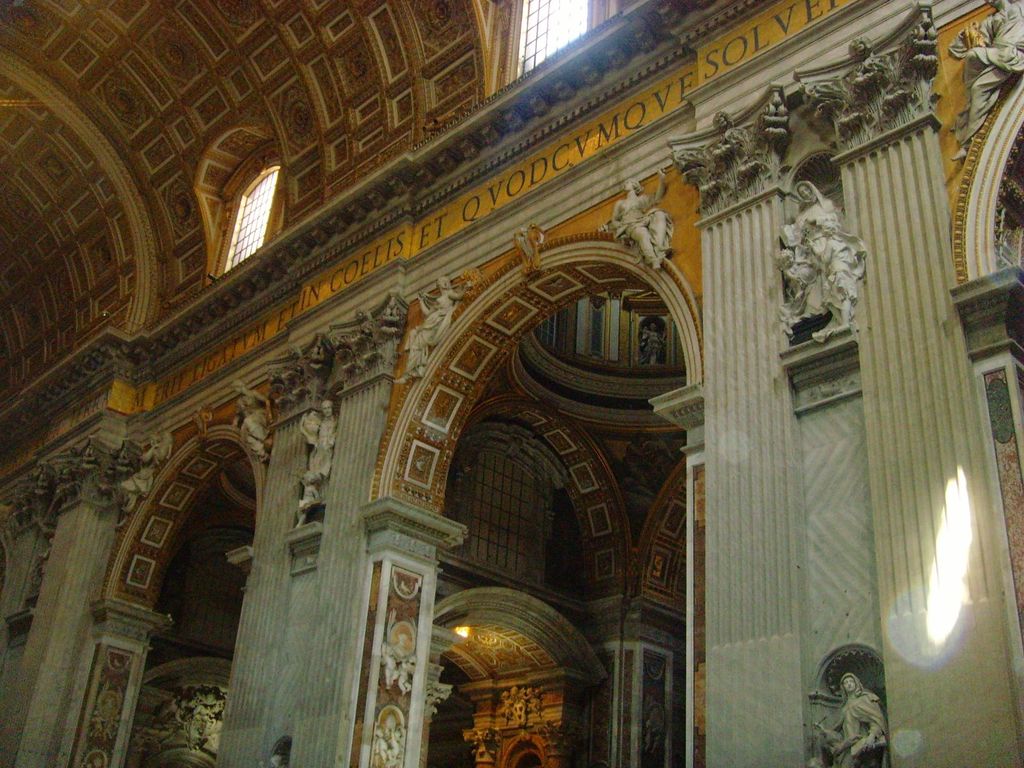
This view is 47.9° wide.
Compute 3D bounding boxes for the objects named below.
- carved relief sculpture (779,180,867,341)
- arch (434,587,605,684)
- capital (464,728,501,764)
[{"bbox_3d":[8.260,-3.354,30.547,1.500,5.200,2.600,26,-34,-36],"label":"carved relief sculpture"},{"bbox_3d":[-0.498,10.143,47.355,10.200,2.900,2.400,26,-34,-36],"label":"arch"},{"bbox_3d":[-1.211,16.148,51.207,1.100,1.400,1.400,26,-34,-36],"label":"capital"}]

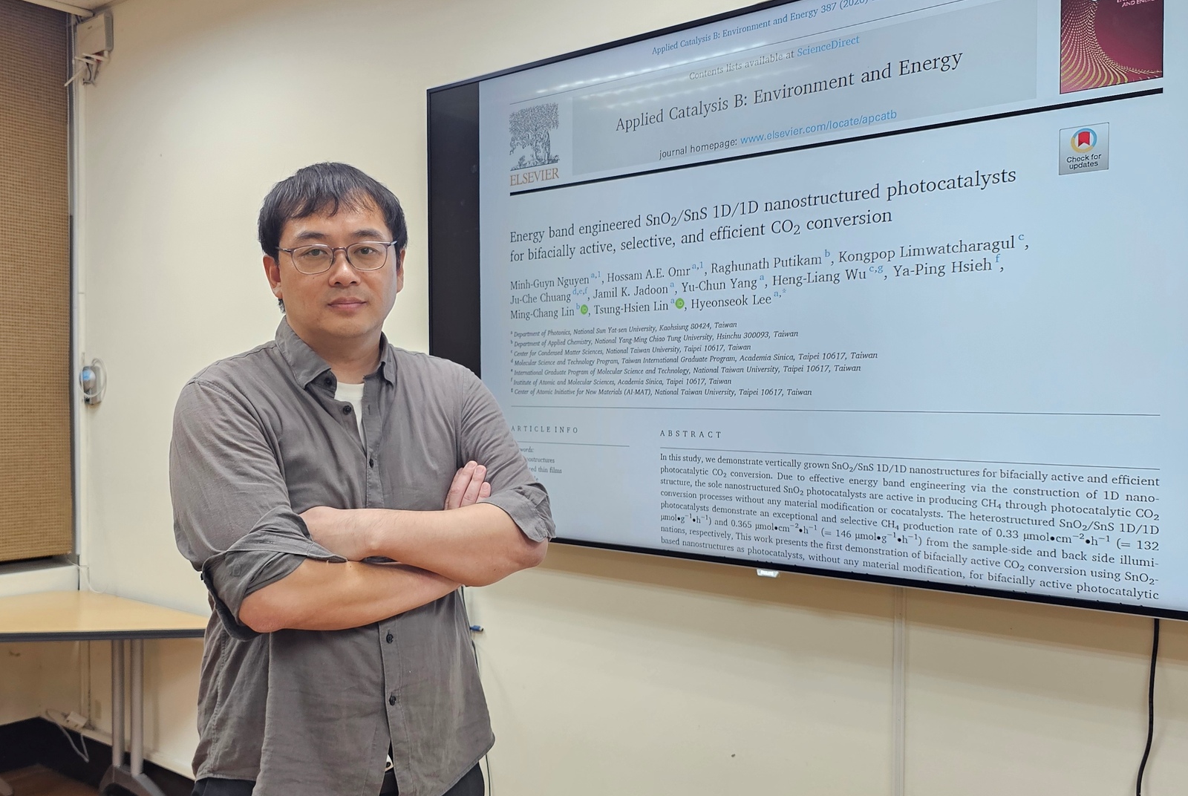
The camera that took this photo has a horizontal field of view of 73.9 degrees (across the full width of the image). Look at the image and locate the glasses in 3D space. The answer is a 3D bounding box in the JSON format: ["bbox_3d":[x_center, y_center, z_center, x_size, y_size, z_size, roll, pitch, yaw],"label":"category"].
[{"bbox_3d":[-0.368,-0.198,1.120,0.142,0.046,0.138,0,5,-24],"label":"glasses"}]

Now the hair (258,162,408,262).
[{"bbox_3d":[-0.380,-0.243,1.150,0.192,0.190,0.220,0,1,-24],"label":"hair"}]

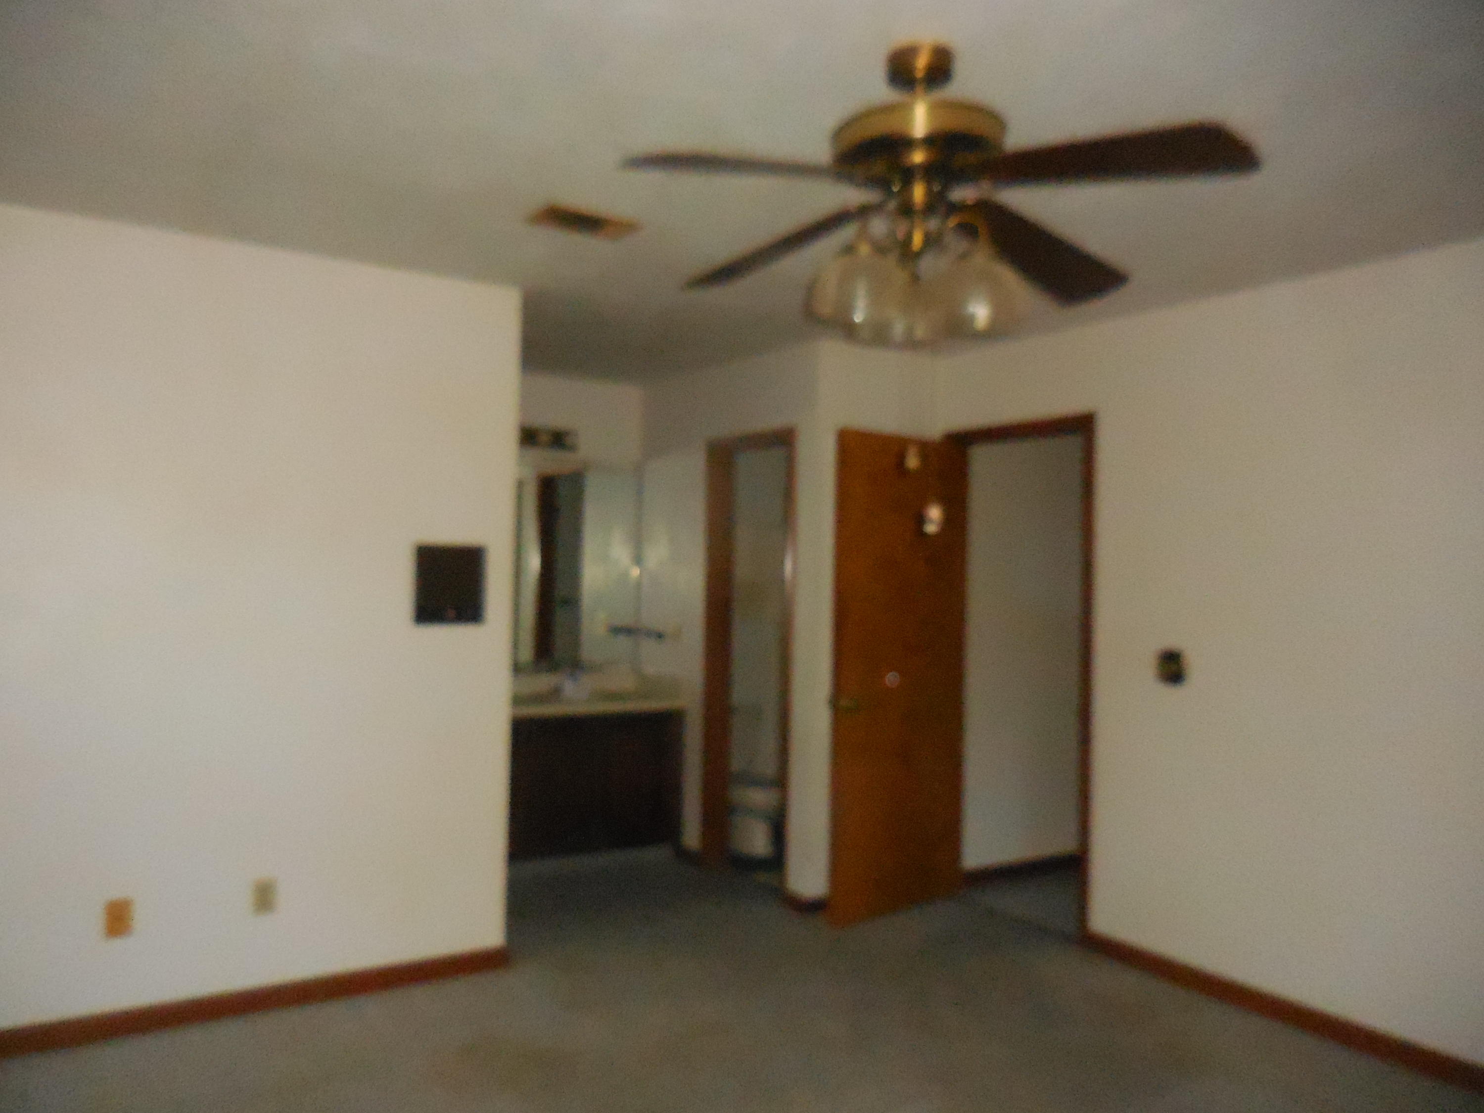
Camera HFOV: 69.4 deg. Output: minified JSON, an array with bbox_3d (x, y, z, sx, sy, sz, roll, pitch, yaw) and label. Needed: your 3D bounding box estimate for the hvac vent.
[{"bbox_3d":[-0.452,-0.952,3.092,0.280,0.025,0.190,1,0,-32],"label":"hvac vent"}]

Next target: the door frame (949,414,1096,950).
[{"bbox_3d":[1.185,0.479,4.585,0.130,2.080,0.860,1,0,-32],"label":"door frame"}]

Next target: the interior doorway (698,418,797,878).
[{"bbox_3d":[0.057,0.462,5.040,0.130,2.070,0.770,1,0,-32],"label":"interior doorway"}]

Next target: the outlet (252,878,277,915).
[{"bbox_3d":[-1.525,1.090,3.424,0.074,0.122,0.015,1,0,-32],"label":"outlet"}]

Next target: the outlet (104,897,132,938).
[{"bbox_3d":[-1.866,1.087,3.211,0.074,0.122,0.015,1,0,-32],"label":"outlet"}]

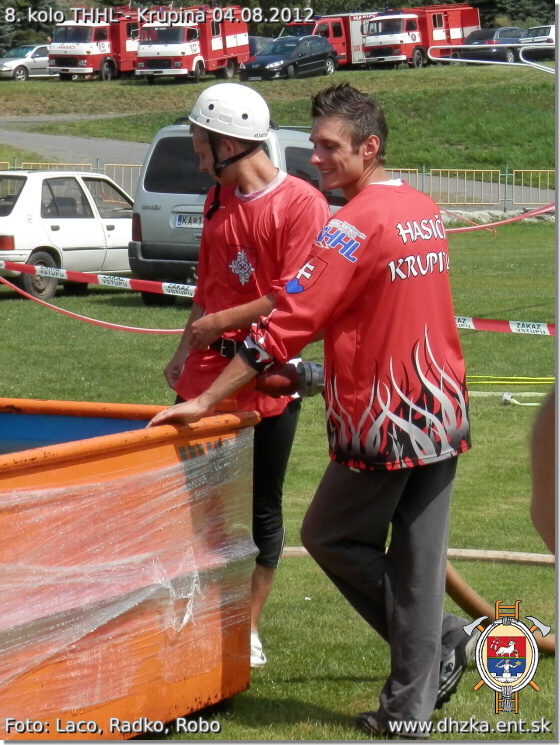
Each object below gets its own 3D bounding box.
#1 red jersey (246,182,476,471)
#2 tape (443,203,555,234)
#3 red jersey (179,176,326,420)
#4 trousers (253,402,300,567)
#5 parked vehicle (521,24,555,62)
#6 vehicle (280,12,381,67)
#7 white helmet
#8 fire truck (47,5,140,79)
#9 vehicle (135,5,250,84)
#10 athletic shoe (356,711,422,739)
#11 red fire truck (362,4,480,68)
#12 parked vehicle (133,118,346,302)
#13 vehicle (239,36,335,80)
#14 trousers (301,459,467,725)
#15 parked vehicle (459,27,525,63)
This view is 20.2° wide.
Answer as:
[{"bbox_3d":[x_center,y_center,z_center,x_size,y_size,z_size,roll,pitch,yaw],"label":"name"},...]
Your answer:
[{"bbox_3d":[0.223,-0.137,4.293,0.500,0.740,0.500,9,11,42],"label":"red jersey"},{"bbox_3d":[1.605,-1.134,11.500,0.840,0.210,0.100,3,9,20],"label":"tape"},{"bbox_3d":[-0.079,-0.239,4.694,0.490,0.710,0.330,7,10,36],"label":"red jersey"},{"bbox_3d":[-0.113,0.285,4.961,0.390,0.650,0.300,5,9,30],"label":"trousers"},{"bbox_3d":[11.846,-14.198,67.515,1.650,1.430,3.900,3,14,35],"label":"parked vehicle"},{"bbox_3d":[2.122,-14.024,66.680,2.100,2.550,6.000,8,15,33],"label":"vehicle"},{"bbox_3d":[-0.146,-0.788,4.740,0.250,0.152,0.212,16,16,0],"label":"white helmet"},{"bbox_3d":[-6.261,-12.566,60.126,2.080,2.720,6.000,6,14,26],"label":"fire truck"},{"bbox_3d":[-3.331,-12.382,59.450,2.100,2.620,6.000,3,15,20],"label":"vehicle"},{"bbox_3d":[0.328,0.949,4.315,0.285,0.105,0.107,8,11,40],"label":"athletic shoe"},{"bbox_3d":[6.088,-14.555,68.470,2.100,2.550,6.000,3,14,36],"label":"red fire truck"},{"bbox_3d":[0.070,-1.700,16.620,1.730,1.810,4.120,5,9,24],"label":"parked vehicle"},{"bbox_3d":[0.354,-11.531,57.645,1.820,1.490,4.760,8,14,31],"label":"vehicle"},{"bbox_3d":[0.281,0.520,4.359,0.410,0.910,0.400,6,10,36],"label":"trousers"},{"bbox_3d":[9.537,-13.792,66.204,1.760,1.470,4.600,9,15,35],"label":"parked vehicle"}]

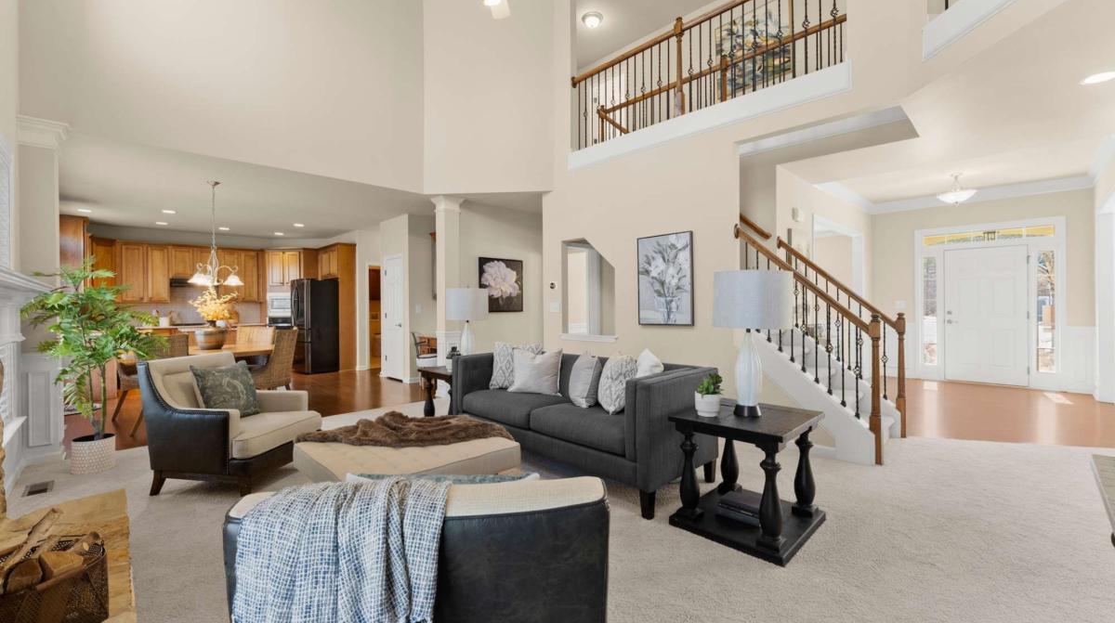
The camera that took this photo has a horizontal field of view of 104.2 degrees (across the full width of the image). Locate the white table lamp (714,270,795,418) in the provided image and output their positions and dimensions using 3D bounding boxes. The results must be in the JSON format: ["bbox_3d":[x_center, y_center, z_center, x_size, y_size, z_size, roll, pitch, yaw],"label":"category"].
[{"bbox_3d":[1.039,0.168,2.342,0.400,0.775,0.400,0,0,44],"label":"white table lamp"}]

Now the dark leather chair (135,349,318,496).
[{"bbox_3d":[-2.193,0.738,3.002,0.850,0.850,0.690,0,0,11],"label":"dark leather chair"}]

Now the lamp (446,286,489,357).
[{"bbox_3d":[-0.883,0.177,4.281,0.405,0.775,0.405,0,0,0],"label":"lamp"}]

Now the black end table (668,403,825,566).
[{"bbox_3d":[1.012,0.833,2.302,0.624,0.572,0.562,-1,0,-44],"label":"black end table"}]

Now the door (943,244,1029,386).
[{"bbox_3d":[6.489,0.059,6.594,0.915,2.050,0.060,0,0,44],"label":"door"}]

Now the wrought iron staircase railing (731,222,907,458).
[{"bbox_3d":[2.305,0.125,3.865,1.180,2.000,1.080,0,0,44],"label":"wrought iron staircase railing"}]

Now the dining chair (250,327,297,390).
[{"bbox_3d":[-3.382,0.691,4.951,0.500,0.950,0.620,0,0,44],"label":"dining chair"}]

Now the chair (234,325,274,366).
[{"bbox_3d":[-4.345,0.695,6.102,0.500,0.950,0.620,0,0,-13],"label":"chair"}]

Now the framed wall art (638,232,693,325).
[{"bbox_3d":[1.060,-0.306,4.278,0.630,0.900,0.040,0,0,44],"label":"framed wall art"}]

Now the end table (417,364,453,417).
[{"bbox_3d":[-0.914,0.844,4.166,0.624,0.572,0.562,-1,0,-44],"label":"end table"}]

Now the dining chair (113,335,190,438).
[{"bbox_3d":[-4.055,0.698,4.322,0.640,0.950,0.480,0,0,30],"label":"dining chair"}]

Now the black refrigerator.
[{"bbox_3d":[-4.618,0.279,8.500,0.850,1.745,0.910,-1,0,-44],"label":"black refrigerator"}]

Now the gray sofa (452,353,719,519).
[{"bbox_3d":[0.081,0.755,3.281,0.800,0.738,1.980,-1,0,-44],"label":"gray sofa"}]

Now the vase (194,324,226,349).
[{"bbox_3d":[-3.793,0.281,4.750,0.280,0.260,0.280,-1,0,-44],"label":"vase"}]

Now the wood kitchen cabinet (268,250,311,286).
[{"bbox_3d":[-5.636,-0.918,9.120,0.760,0.740,0.500,0,0,-1],"label":"wood kitchen cabinet"}]

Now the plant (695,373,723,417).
[{"bbox_3d":[0.809,0.437,2.291,0.140,0.222,0.145,-1,0,-44],"label":"plant"}]

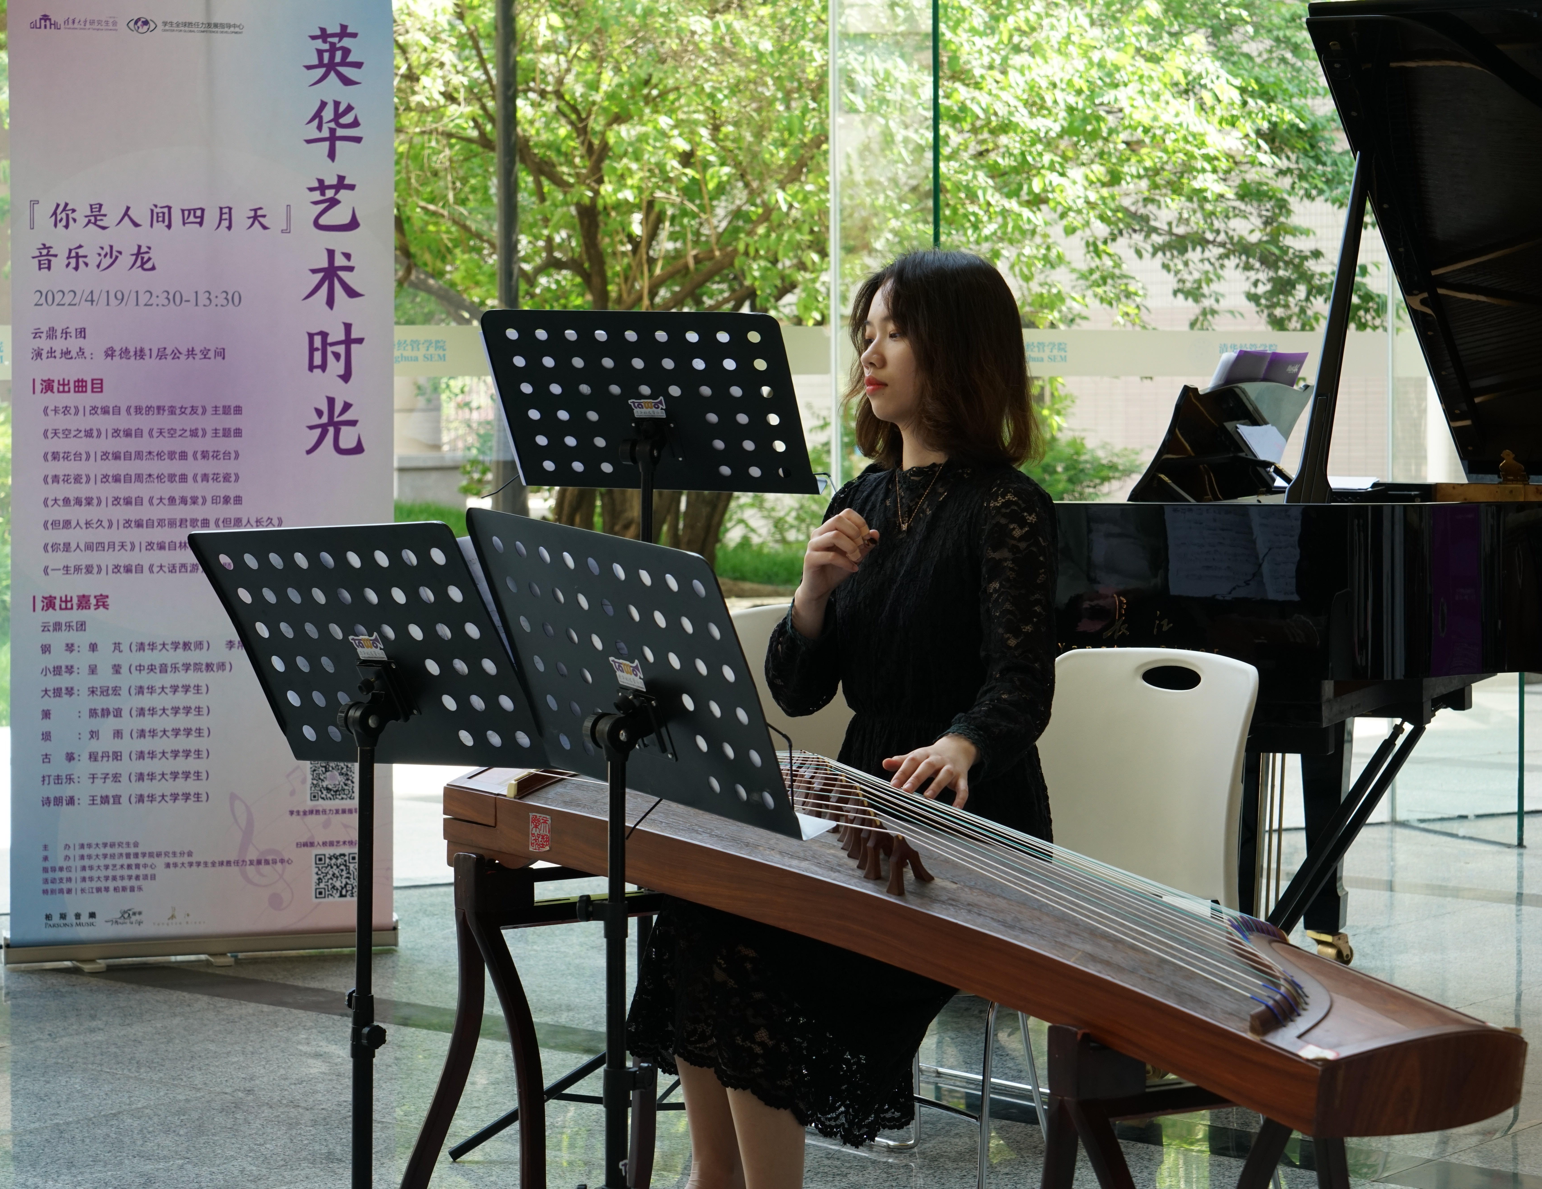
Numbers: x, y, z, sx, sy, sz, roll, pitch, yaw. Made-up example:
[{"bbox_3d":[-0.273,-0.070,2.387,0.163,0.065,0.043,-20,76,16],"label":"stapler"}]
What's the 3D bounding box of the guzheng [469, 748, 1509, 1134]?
[{"bbox_3d":[0.147,0.325,3.783,0.275,0.150,1.630,-3,7,-33],"label":"guzheng"}]

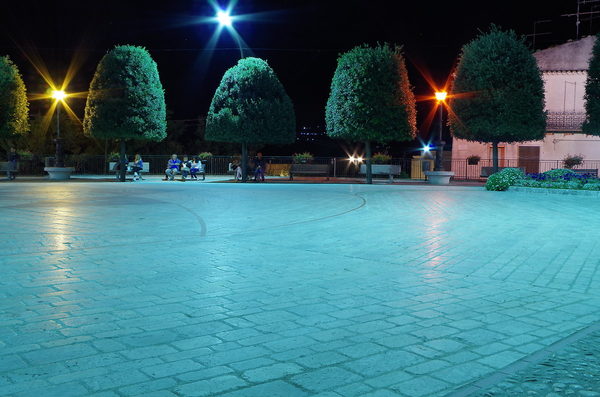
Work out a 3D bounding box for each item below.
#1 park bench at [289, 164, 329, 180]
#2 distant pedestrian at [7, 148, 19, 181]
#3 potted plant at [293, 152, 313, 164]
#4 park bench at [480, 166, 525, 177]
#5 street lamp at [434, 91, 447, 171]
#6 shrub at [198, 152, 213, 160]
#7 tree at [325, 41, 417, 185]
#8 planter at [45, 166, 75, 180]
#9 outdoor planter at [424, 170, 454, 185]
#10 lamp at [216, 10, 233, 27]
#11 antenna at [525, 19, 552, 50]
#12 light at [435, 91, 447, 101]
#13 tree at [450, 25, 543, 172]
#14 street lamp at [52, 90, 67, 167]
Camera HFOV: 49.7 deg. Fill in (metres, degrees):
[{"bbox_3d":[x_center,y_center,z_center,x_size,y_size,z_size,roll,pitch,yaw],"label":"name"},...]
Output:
[{"bbox_3d":[0.500,-1.234,30.900,1.950,0.780,0.620,1,4,2],"label":"park bench"},{"bbox_3d":[-14.273,-1.714,32.151,0.520,1.644,0.360,0,3,0],"label":"distant pedestrian"},{"bbox_3d":[0.137,-2.190,35.500,1.050,0.660,0.650,0,3,0],"label":"potted plant"},{"bbox_3d":[9.100,-0.984,29.000,1.980,0.800,0.620,1,4,2],"label":"park bench"},{"bbox_3d":[6.210,-2.986,28.600,0.520,3.600,0.520,1,4,2],"label":"street lamp"},{"bbox_3d":[-5.157,-2.283,35.500,0.780,0.420,0.550,1,4,2],"label":"shrub"},{"bbox_3d":[3.162,-3.693,28.621,3.900,6.046,3.900,0,3,0],"label":"tree"},{"bbox_3d":[-10.964,-1.127,29.600,1.380,0.570,1.380,1,4,2],"label":"planter"},{"bbox_3d":[6.132,-0.911,28.484,1.320,0.549,1.320,0,3,0],"label":"outdoor planter"},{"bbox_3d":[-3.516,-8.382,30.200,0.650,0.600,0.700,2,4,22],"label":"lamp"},{"bbox_3d":[15.814,-10.841,43.000,1.850,2.100,0.800,0,3,0],"label":"antenna"},{"bbox_3d":[6.210,-4.529,28.600,0.500,0.500,0.500,1,4,2],"label":"light"},{"bbox_3d":[8.497,-3.980,27.900,4.200,6.850,4.200,1,4,2],"label":"tree"},{"bbox_3d":[-10.986,-3.186,29.600,0.520,3.520,0.520,1,4,2],"label":"street lamp"}]

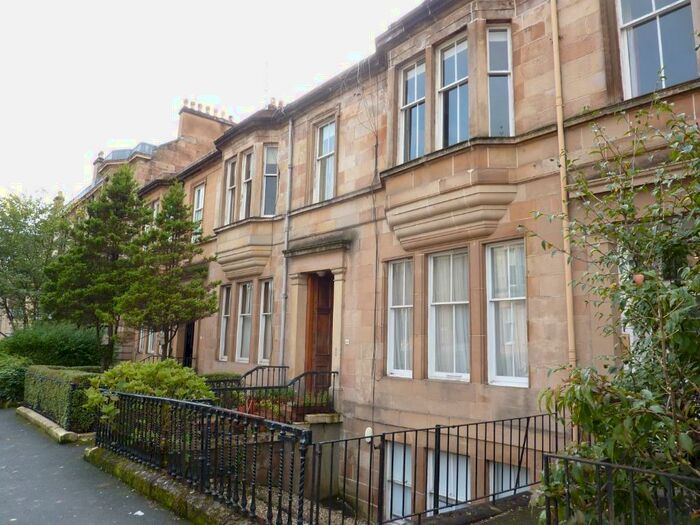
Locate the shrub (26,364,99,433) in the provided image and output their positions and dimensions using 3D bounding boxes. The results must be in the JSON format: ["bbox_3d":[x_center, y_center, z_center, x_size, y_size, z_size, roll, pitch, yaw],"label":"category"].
[{"bbox_3d":[-6.955,3.204,12.214,0.850,0.920,5.600,8,-12,-39],"label":"shrub"}]

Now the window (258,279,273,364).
[{"bbox_3d":[-2.243,1.636,13.840,0.200,2.330,0.780,8,-12,-39],"label":"window"}]

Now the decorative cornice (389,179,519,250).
[{"bbox_3d":[1.516,-0.732,9.136,0.450,0.810,3.170,8,-12,-39],"label":"decorative cornice"}]

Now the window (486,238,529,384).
[{"bbox_3d":[2.541,0.820,8.122,0.200,2.320,0.840,8,-12,-39],"label":"window"}]

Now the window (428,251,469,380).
[{"bbox_3d":[1.792,0.934,9.027,0.120,2.308,0.962,9,-12,-40],"label":"window"}]

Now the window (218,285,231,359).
[{"bbox_3d":[-3.768,1.881,15.665,0.200,2.330,0.800,8,-12,-39],"label":"window"}]

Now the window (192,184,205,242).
[{"bbox_3d":[-5.388,-1.738,18.292,0.200,2.130,0.930,8,-12,-39],"label":"window"}]

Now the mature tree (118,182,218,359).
[{"bbox_3d":[-4.804,0.800,13.469,2.466,6.087,2.466,8,-12,-39],"label":"mature tree"}]

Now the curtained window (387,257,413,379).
[{"bbox_3d":[1.038,1.086,9.916,0.200,2.310,0.830,8,-12,-39],"label":"curtained window"}]

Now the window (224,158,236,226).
[{"bbox_3d":[-3.593,-2.167,15.501,0.200,2.120,0.830,8,-12,-39],"label":"window"}]

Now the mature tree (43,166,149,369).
[{"bbox_3d":[-6.723,0.585,13.552,2.442,6.579,2.442,8,-12,-39],"label":"mature tree"}]

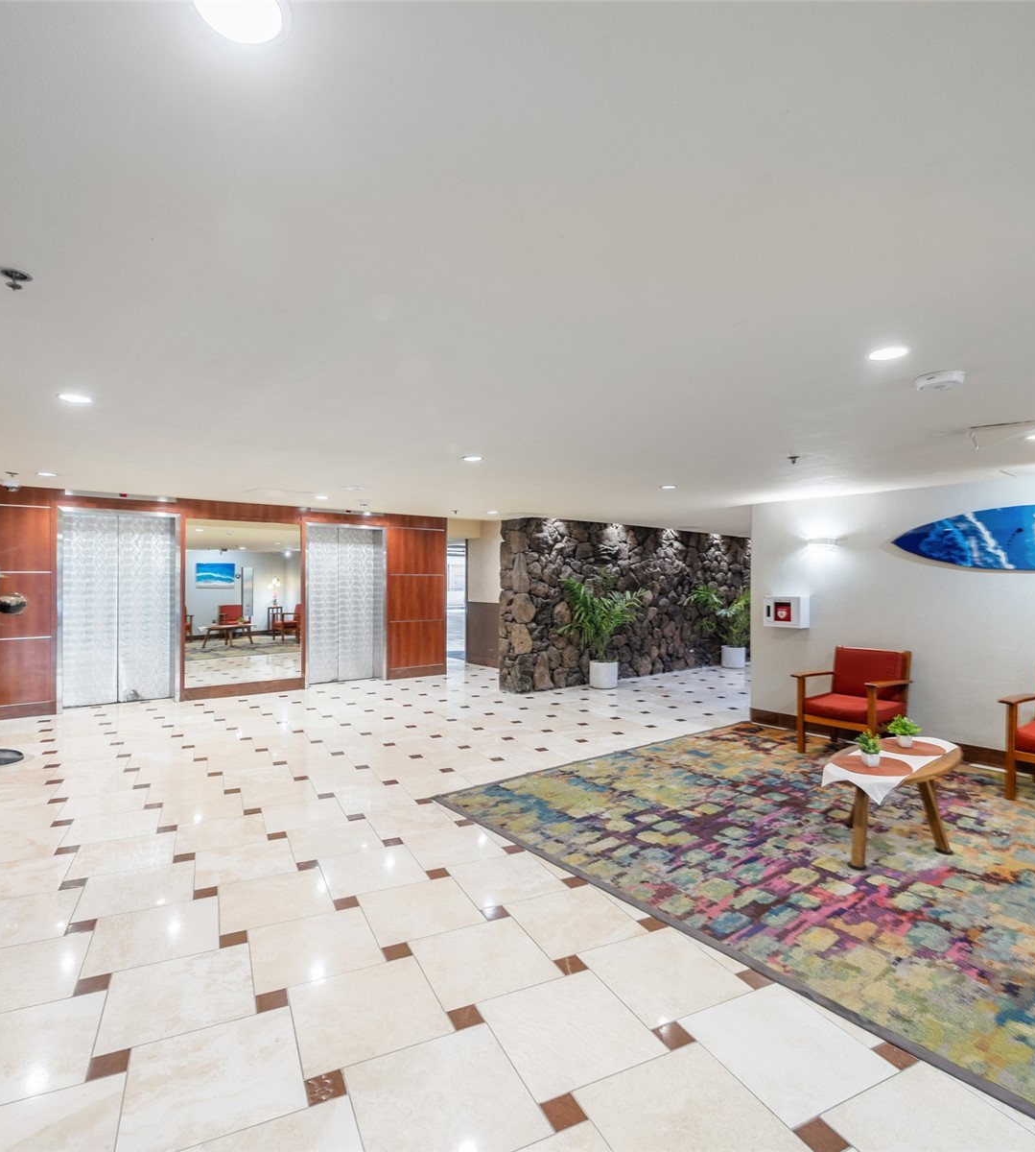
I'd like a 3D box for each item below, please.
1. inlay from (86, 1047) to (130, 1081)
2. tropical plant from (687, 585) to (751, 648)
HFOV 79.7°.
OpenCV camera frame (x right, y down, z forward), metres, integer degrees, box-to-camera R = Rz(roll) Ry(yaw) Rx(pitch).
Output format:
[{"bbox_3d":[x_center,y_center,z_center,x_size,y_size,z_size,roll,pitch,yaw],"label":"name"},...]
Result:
[{"bbox_3d":[-1.216,1.460,1.847,0.100,0.010,0.100,0,0,-24],"label":"inlay"},{"bbox_3d":[3.456,0.652,10.147,1.200,1.060,1.100,1,0,-38],"label":"tropical plant"}]

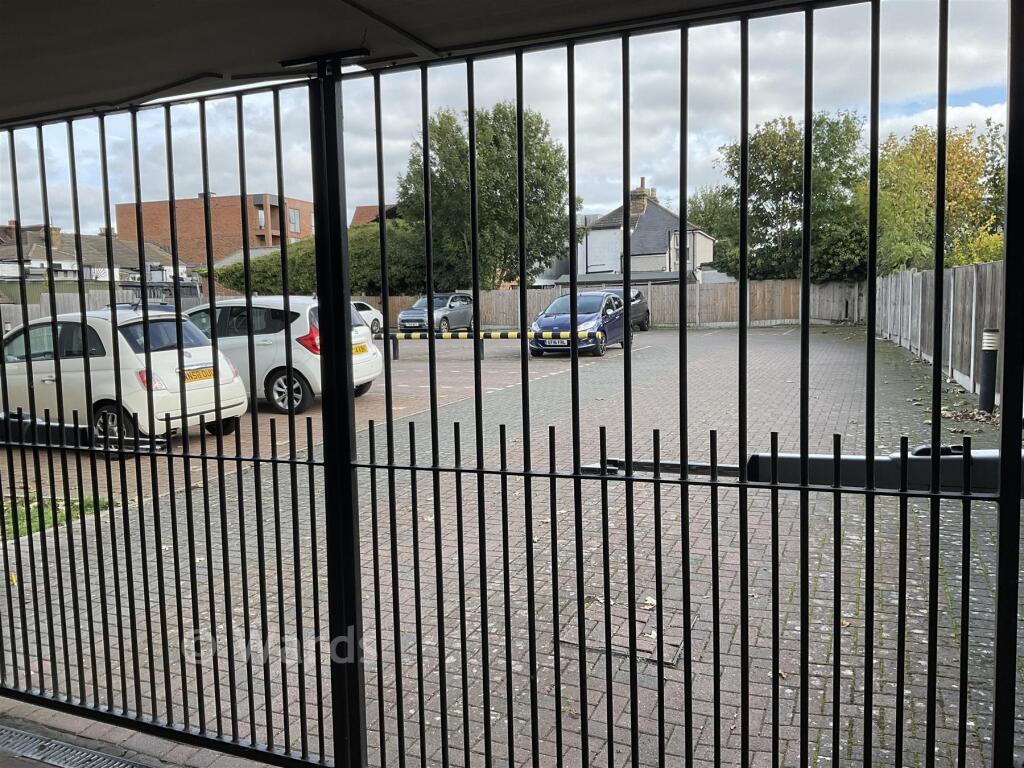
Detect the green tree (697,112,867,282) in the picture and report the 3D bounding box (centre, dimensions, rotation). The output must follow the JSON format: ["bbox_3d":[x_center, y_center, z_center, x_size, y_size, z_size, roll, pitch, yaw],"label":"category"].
[{"bbox_3d":[11.506,-7.187,37.045,7.300,9.005,6.500,1,6,21],"label":"green tree"}]

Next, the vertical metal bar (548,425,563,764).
[{"bbox_3d":[0.120,0.676,2.426,0.017,1.127,0.017,1,5,22],"label":"vertical metal bar"}]

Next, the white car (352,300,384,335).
[{"bbox_3d":[-6.923,-2.648,34.169,1.820,1.430,4.600,1,6,21],"label":"white car"}]

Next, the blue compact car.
[{"bbox_3d":[1.692,-1.498,20.930,1.750,1.480,3.950,1,6,21],"label":"blue compact car"}]

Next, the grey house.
[{"bbox_3d":[8.650,-8.504,53.549,8.000,8.612,8.500,1,6,21],"label":"grey house"}]

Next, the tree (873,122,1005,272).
[{"bbox_3d":[13.867,-5.130,28.047,4.900,6.713,4.800,1,6,21],"label":"tree"}]

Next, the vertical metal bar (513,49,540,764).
[{"bbox_3d":[0.044,0.167,2.408,0.020,2.149,0.020,1,5,22],"label":"vertical metal bar"}]

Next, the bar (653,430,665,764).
[{"bbox_3d":[0.395,0.683,2.313,0.017,1.120,0.017,1,5,22],"label":"bar"}]

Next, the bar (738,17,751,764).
[{"bbox_3d":[0.592,0.176,2.183,0.020,2.143,0.020,1,5,22],"label":"bar"}]

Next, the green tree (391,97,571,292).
[{"bbox_3d":[-1.232,-8.275,42.061,8.800,10.873,8.200,1,6,21],"label":"green tree"}]

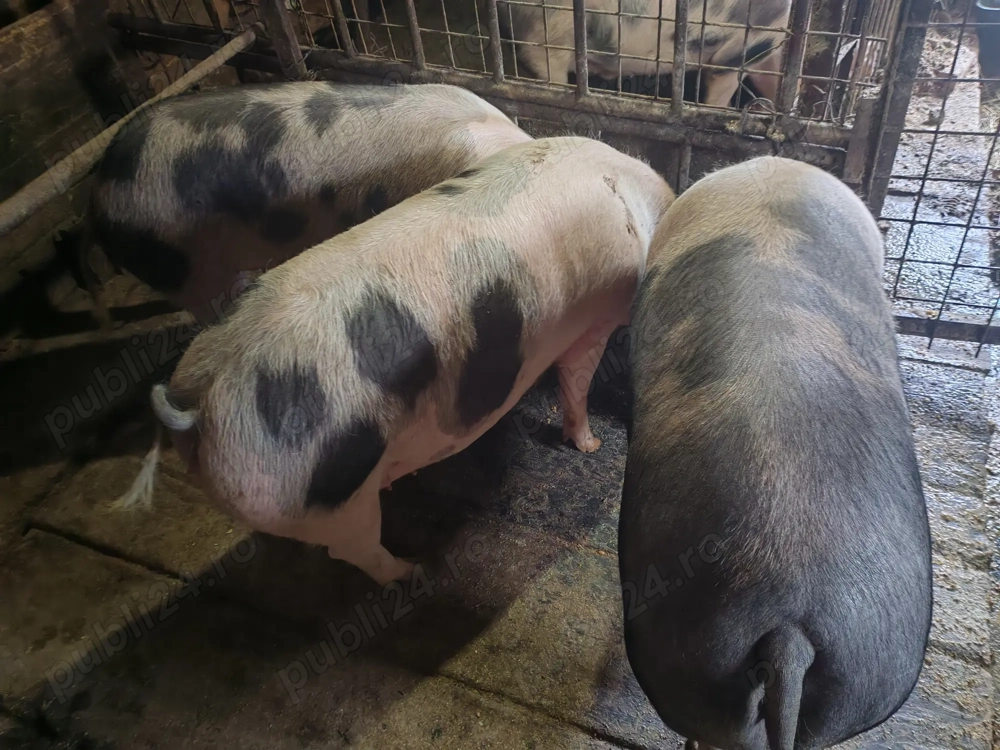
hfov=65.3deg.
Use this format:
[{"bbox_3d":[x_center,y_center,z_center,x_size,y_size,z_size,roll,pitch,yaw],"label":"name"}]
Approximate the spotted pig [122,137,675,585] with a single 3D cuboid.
[{"bbox_3d":[-0.034,-0.073,1.681,1.315,0.744,0.425,-36,50,-26],"label":"spotted pig"}]

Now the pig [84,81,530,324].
[{"bbox_3d":[-0.404,-0.407,2.087,1.308,0.755,0.425,-4,44,6],"label":"pig"}]

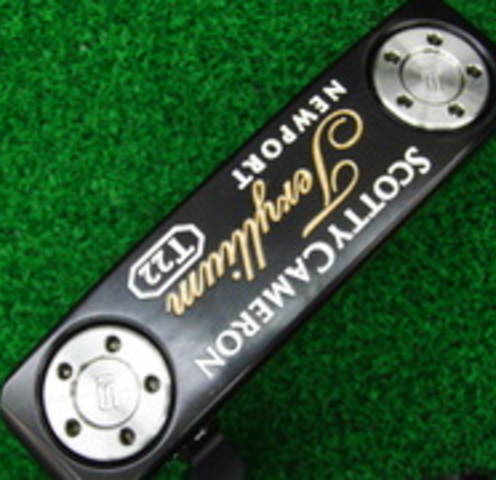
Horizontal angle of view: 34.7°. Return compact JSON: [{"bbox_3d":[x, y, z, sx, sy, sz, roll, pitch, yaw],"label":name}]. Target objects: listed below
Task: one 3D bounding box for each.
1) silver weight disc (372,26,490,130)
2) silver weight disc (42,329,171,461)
[{"bbox_3d":[0.033,-0.029,0.145,0.021,0.004,0.021,1,69,-3],"label":"silver weight disc"},{"bbox_3d":[-0.022,0.025,0.129,0.021,0.004,0.021,-1,81,8],"label":"silver weight disc"}]

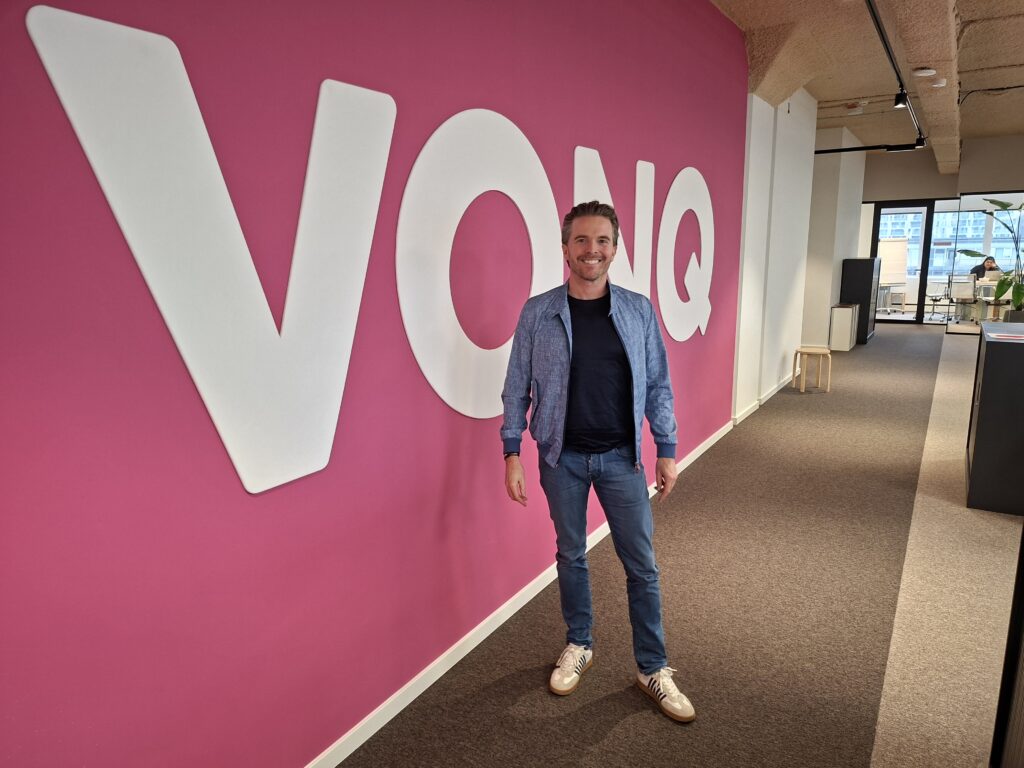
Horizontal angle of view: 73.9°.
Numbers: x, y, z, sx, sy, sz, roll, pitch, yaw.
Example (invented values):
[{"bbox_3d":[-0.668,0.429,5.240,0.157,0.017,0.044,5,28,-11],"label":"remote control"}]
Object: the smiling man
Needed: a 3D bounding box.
[{"bbox_3d":[0.319,0.271,2.435,0.660,1.780,0.400,0,11,6],"label":"smiling man"}]

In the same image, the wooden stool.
[{"bbox_3d":[3.381,-0.154,7.665,0.370,0.450,0.370,0,11,6],"label":"wooden stool"}]

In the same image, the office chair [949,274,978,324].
[{"bbox_3d":[9.069,-1.696,13.601,0.600,0.930,0.580,6,13,32],"label":"office chair"}]

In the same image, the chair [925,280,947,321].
[{"bbox_3d":[8.824,-1.779,14.129,0.580,0.900,0.580,6,13,32],"label":"chair"}]

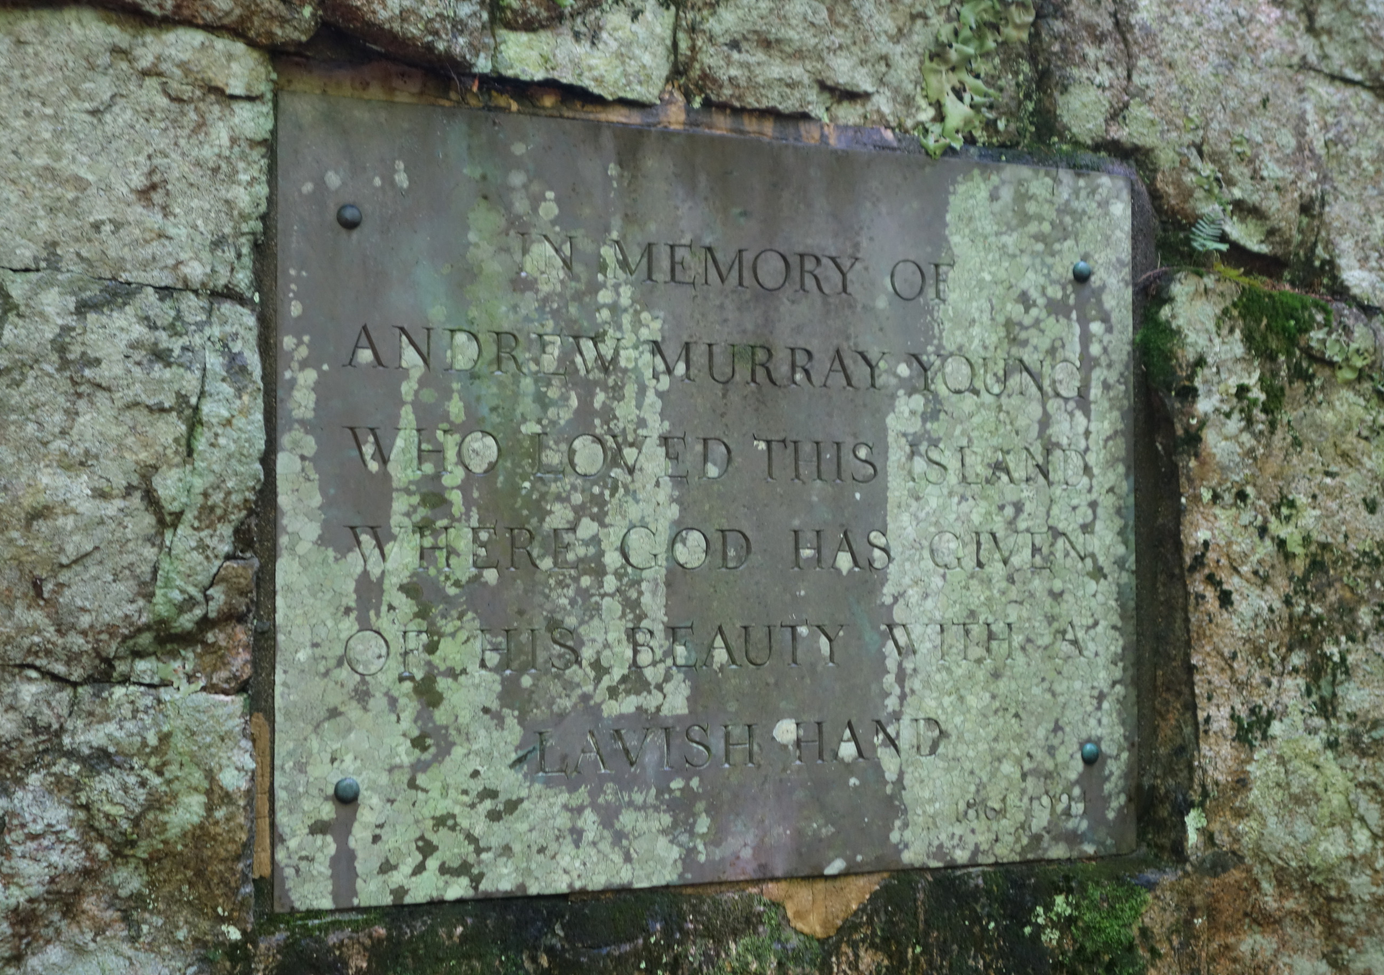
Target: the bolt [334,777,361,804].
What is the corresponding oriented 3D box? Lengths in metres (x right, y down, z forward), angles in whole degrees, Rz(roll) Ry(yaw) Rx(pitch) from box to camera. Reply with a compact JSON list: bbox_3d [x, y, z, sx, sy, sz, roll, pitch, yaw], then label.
[{"bbox_3d":[-0.201,0.178,1.236,0.015,0.015,0.006,1,-3,-25],"label":"bolt"}]

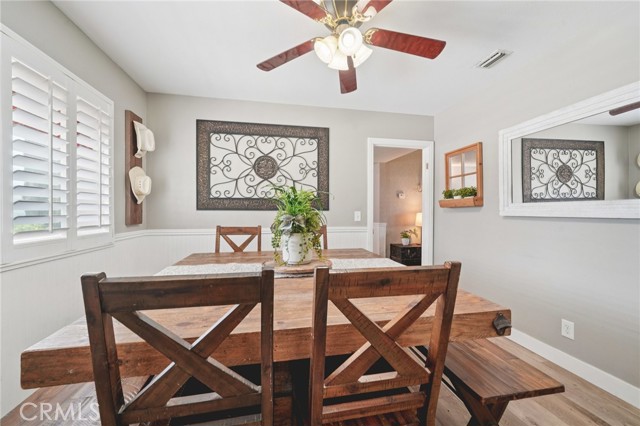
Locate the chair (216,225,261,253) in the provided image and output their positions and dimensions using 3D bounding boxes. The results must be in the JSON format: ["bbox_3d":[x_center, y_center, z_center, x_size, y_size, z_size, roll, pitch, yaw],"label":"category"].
[{"bbox_3d":[-0.795,0.646,2.366,0.460,1.015,0.540,0,0,-11],"label":"chair"}]

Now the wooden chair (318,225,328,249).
[{"bbox_3d":[-0.093,0.646,2.499,0.460,1.015,0.540,0,0,-11],"label":"wooden chair"}]

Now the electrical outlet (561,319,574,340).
[{"bbox_3d":[1.816,0.857,1.825,0.012,0.125,0.079,0,0,-11],"label":"electrical outlet"}]

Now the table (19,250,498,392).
[{"bbox_3d":[-0.197,0.773,1.691,1.650,0.766,1.670,0,0,-11],"label":"table"}]

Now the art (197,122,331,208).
[{"bbox_3d":[-0.624,-0.540,2.916,1.520,1.010,0.040,0,0,-11],"label":"art"}]

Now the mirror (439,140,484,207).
[{"bbox_3d":[1.579,-0.404,2.825,0.105,0.665,0.540,0,0,-11],"label":"mirror"}]

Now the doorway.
[{"bbox_3d":[1.065,0.100,3.308,0.930,2.103,0.130,0,0,-11],"label":"doorway"}]

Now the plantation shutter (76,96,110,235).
[{"bbox_3d":[-1.712,-0.325,1.909,0.050,1.040,0.390,0,0,-11],"label":"plantation shutter"}]

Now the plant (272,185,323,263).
[{"bbox_3d":[-0.166,0.083,1.830,0.400,0.560,0.380,0,0,-11],"label":"plant"}]

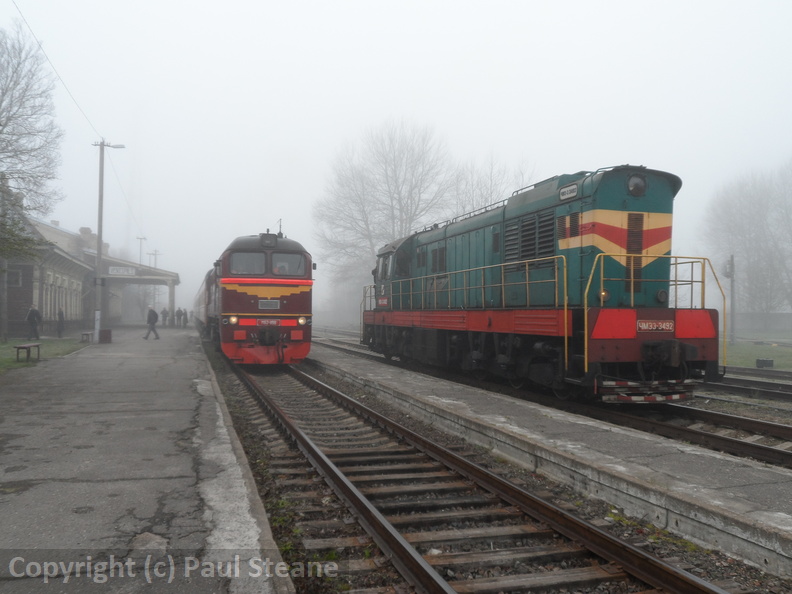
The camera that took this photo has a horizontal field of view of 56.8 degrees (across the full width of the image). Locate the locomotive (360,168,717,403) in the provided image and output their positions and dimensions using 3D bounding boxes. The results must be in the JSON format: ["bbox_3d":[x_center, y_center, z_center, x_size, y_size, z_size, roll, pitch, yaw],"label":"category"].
[{"bbox_3d":[2.448,-0.065,21.354,3.120,4.600,17.200,1,-1,-17],"label":"locomotive"}]

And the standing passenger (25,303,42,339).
[{"bbox_3d":[-18.321,1.224,37.000,0.620,1.740,0.600,0,-2,37],"label":"standing passenger"}]

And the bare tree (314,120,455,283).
[{"bbox_3d":[-1.178,-7.327,75.000,14.200,21.500,13.500,0,-1,0],"label":"bare tree"}]

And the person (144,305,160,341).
[{"bbox_3d":[-12.665,1.284,38.000,0.850,1.770,0.550,1,-1,-17],"label":"person"}]

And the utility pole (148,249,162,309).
[{"bbox_3d":[-25.602,-1.073,78.000,1.500,8.100,0.300,1,-1,-17],"label":"utility pole"}]

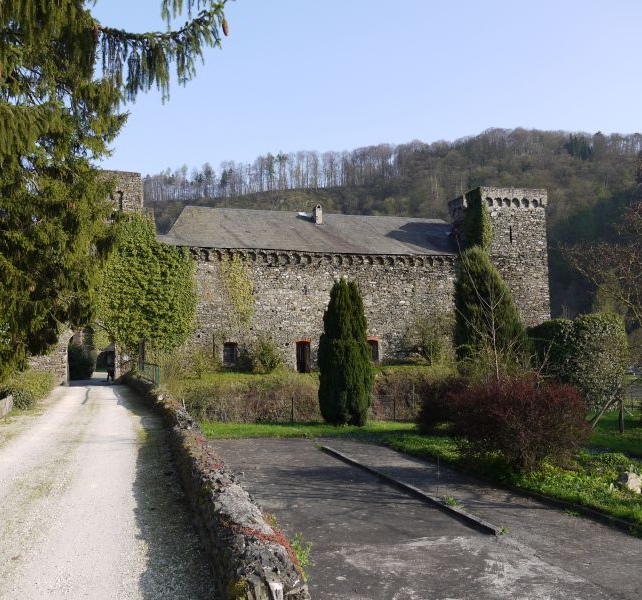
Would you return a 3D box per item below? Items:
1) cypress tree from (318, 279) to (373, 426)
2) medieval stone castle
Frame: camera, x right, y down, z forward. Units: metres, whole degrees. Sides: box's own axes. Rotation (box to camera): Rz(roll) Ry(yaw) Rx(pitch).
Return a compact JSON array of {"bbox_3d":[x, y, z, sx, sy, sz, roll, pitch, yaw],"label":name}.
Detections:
[{"bbox_3d":[0.888,1.837,23.228,1.964,5.242,1.964,0,-4,0],"label":"cypress tree"},{"bbox_3d":[-1.056,-0.925,46.726,30.196,12.075,14.000,0,-4,-11],"label":"medieval stone castle"}]

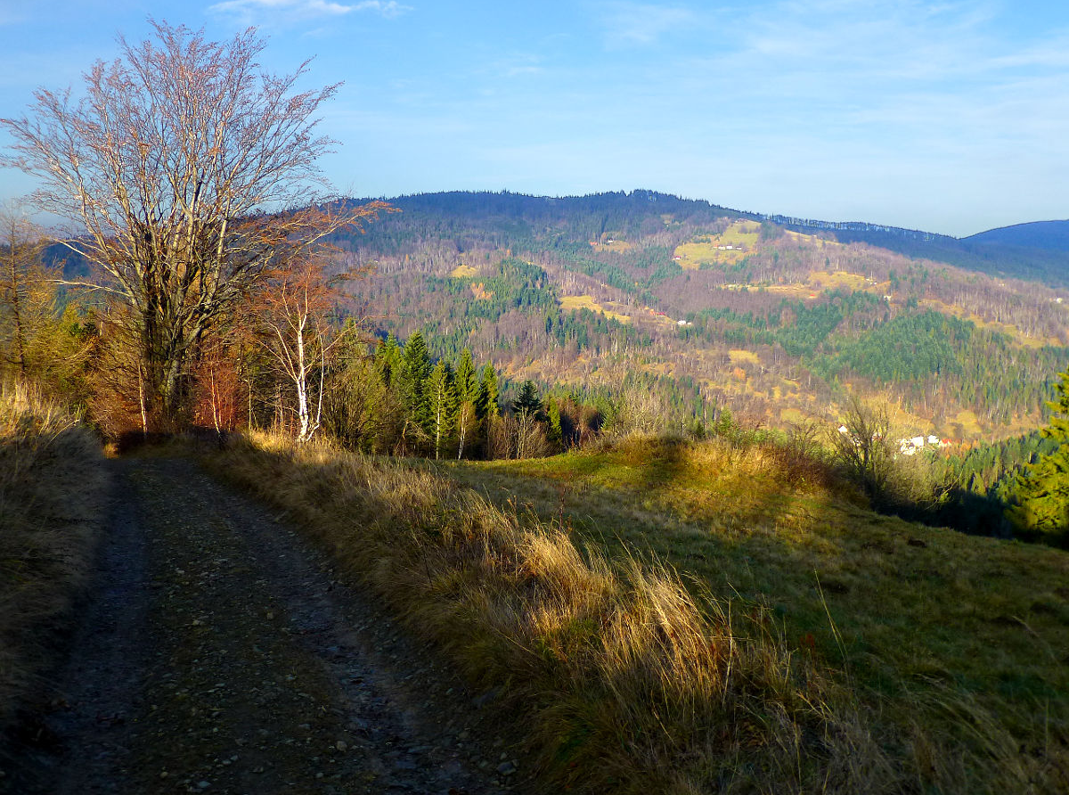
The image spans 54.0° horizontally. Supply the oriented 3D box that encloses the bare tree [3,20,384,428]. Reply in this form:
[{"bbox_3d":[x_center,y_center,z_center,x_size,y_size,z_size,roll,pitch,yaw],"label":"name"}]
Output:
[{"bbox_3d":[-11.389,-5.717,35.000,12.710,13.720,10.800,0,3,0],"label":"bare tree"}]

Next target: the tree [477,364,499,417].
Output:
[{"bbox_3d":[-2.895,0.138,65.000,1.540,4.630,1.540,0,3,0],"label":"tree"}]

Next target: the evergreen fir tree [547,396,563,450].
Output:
[{"bbox_3d":[1.316,1.652,66.000,1.010,3.470,1.010,0,3,0],"label":"evergreen fir tree"}]

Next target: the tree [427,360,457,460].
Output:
[{"bbox_3d":[-5.143,0.714,58.000,1.670,5.510,1.670,0,3,0],"label":"tree"}]

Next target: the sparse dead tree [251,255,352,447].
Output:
[{"bbox_3d":[-6.212,-1.271,28.000,2.760,4.940,2.480,0,3,0],"label":"sparse dead tree"}]

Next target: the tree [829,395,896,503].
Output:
[{"bbox_3d":[10.943,1.767,35.000,2.140,3.620,1.920,0,3,0],"label":"tree"}]

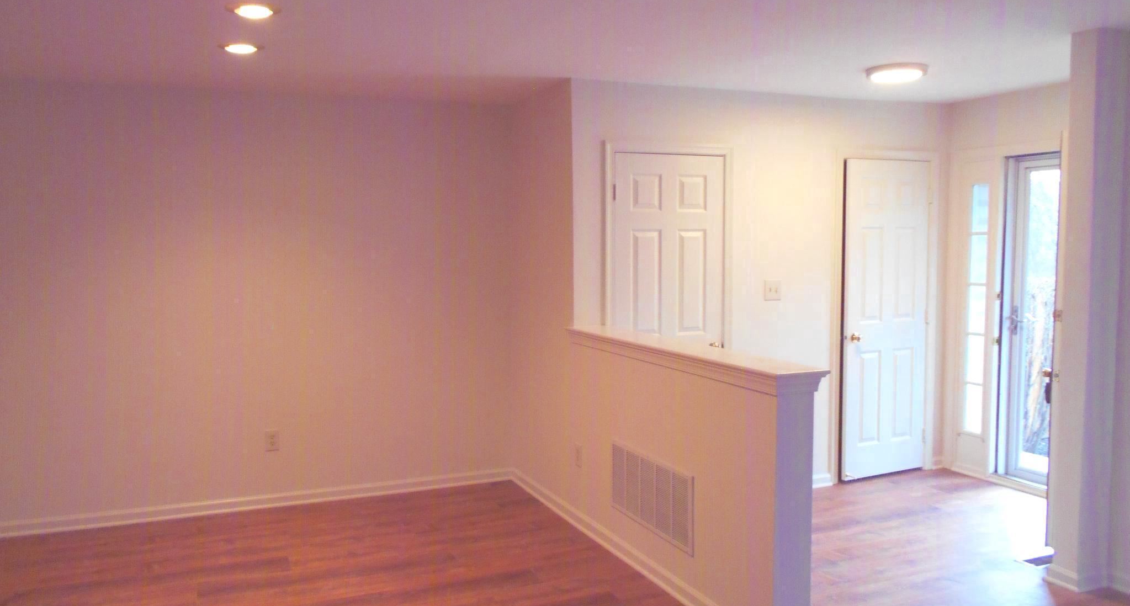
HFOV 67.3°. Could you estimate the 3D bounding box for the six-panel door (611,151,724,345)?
[{"bbox_3d":[0.605,0.173,4.845,0.715,2.025,0.050,-2,4,-23],"label":"six-panel door"}]

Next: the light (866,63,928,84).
[{"bbox_3d":[1.708,-1.173,4.369,0.295,0.050,0.295,-2,4,-23],"label":"light"}]

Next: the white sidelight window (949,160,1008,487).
[{"bbox_3d":[2.636,0.091,5.425,0.050,2.003,0.362,-2,4,-23],"label":"white sidelight window"}]

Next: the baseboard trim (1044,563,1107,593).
[{"bbox_3d":[2.290,1.224,3.814,0.180,0.080,0.174,-2,4,-23],"label":"baseboard trim"}]

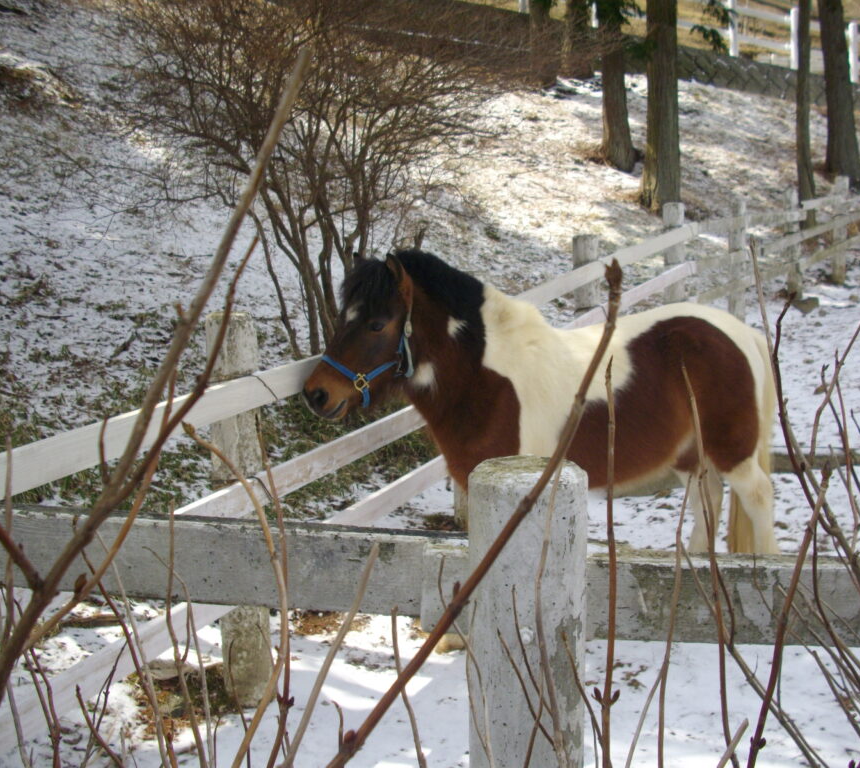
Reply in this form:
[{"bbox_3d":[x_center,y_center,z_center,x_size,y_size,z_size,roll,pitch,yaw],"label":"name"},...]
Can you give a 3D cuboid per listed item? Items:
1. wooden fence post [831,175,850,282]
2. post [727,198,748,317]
[{"bbox_3d":[4.818,-1.816,12.829,0.152,1.200,0.152,5,11,37],"label":"wooden fence post"},{"bbox_3d":[2.756,-1.060,9.840,0.152,1.200,0.152,4,10,31],"label":"post"}]

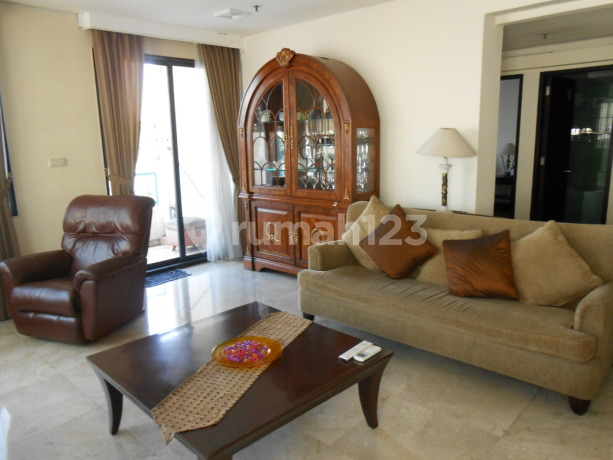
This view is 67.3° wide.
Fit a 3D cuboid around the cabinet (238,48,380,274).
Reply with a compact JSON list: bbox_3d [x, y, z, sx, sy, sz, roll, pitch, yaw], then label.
[{"bbox_3d":[-0.022,-0.625,4.834,1.630,2.320,0.450,8,15,42],"label":"cabinet"}]

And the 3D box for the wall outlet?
[{"bbox_3d":[-2.364,-0.635,4.413,0.012,0.080,0.150,8,15,42],"label":"wall outlet"}]

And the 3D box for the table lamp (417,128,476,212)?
[{"bbox_3d":[1.136,-0.473,3.737,0.480,0.690,0.480,8,15,42],"label":"table lamp"}]

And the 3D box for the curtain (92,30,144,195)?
[{"bbox_3d":[-1.823,-0.712,4.859,0.140,2.580,0.540,8,15,42],"label":"curtain"}]

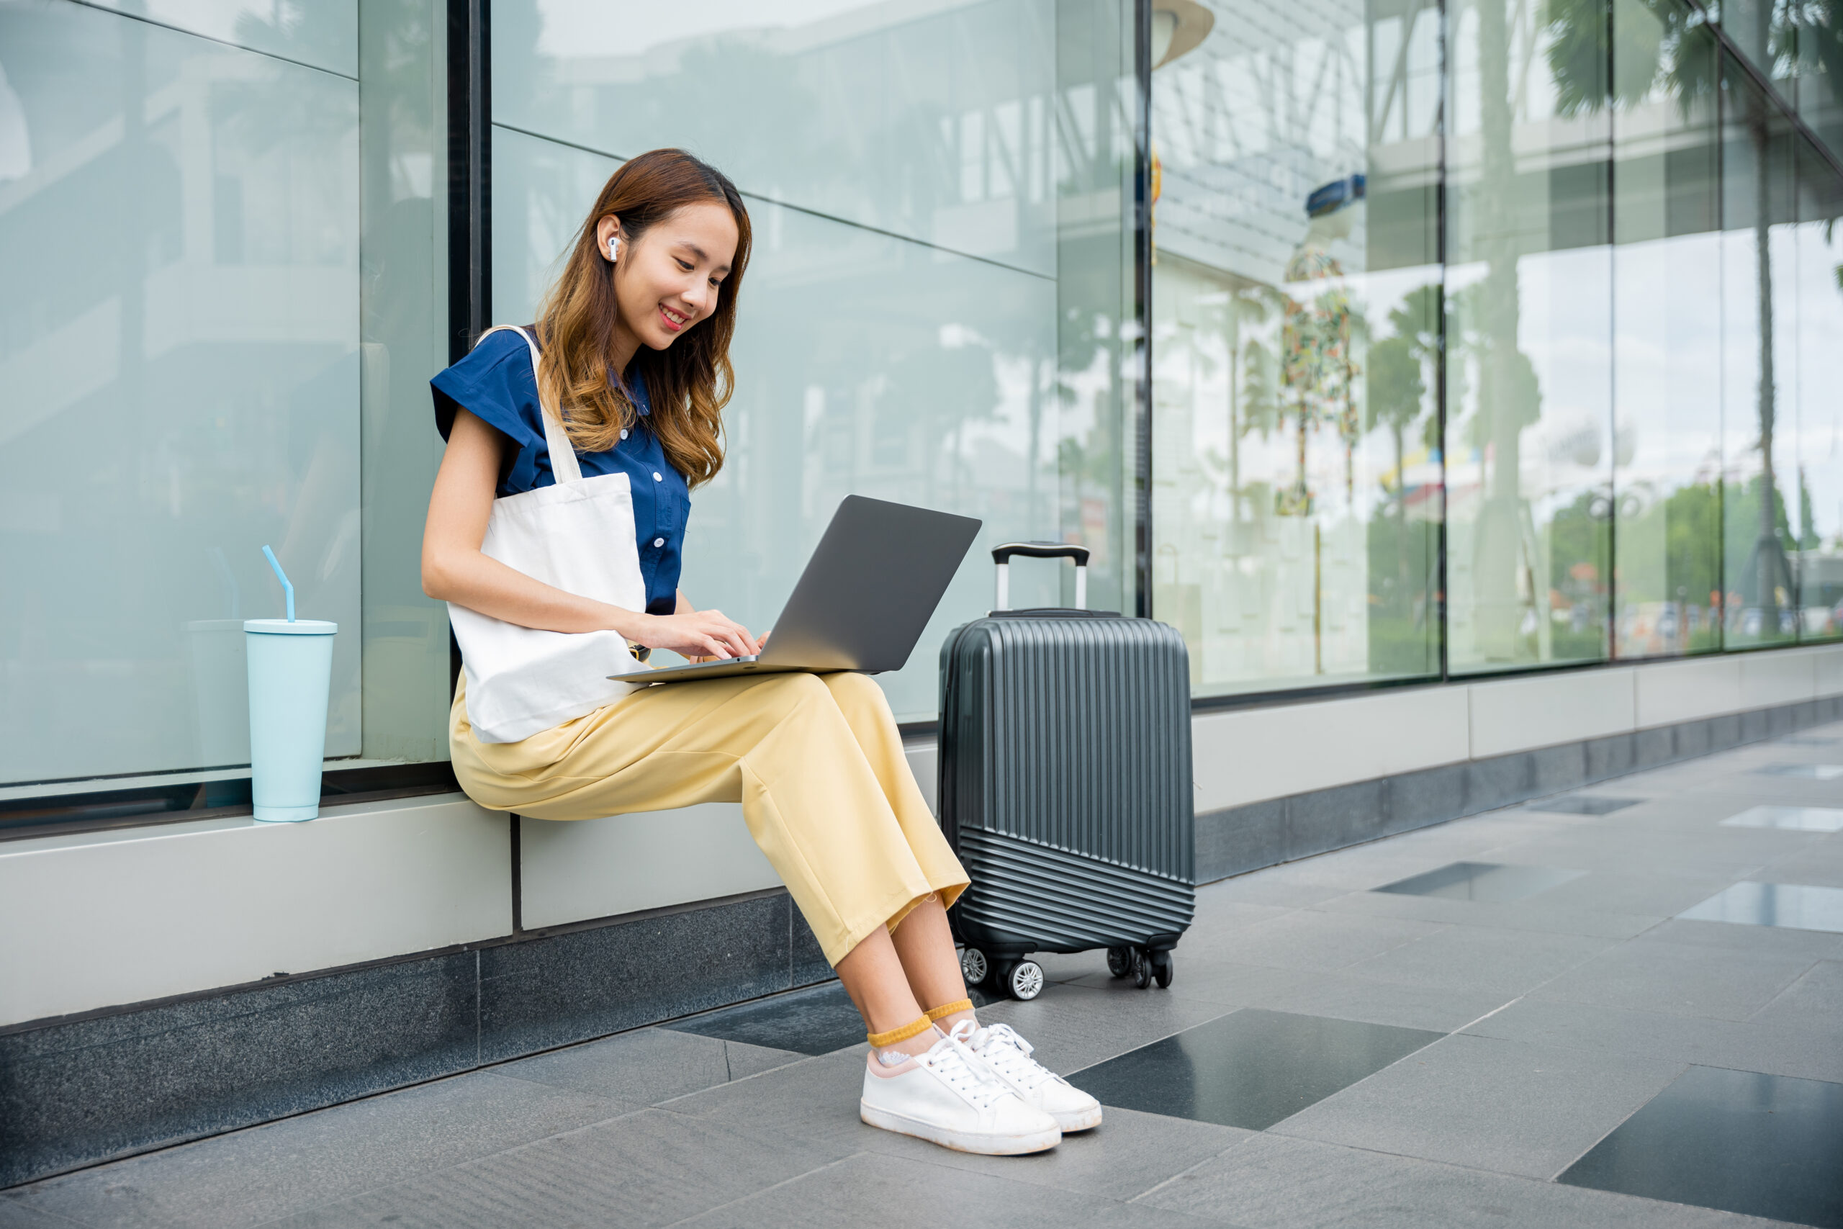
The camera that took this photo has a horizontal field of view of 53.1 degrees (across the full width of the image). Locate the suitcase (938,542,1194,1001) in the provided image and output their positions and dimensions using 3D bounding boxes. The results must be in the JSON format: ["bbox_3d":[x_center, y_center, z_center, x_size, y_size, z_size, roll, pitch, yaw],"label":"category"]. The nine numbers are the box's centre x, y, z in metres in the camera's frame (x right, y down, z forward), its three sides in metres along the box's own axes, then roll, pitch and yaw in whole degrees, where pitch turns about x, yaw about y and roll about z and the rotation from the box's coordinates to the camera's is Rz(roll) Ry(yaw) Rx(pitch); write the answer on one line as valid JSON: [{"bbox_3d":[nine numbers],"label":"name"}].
[{"bbox_3d":[0.213,0.222,2.765,0.330,0.665,0.220,0,0,-17],"label":"suitcase"}]

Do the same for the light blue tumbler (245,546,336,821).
[{"bbox_3d":[-0.708,0.077,2.070,0.104,0.308,0.104,0,0,-17],"label":"light blue tumbler"}]

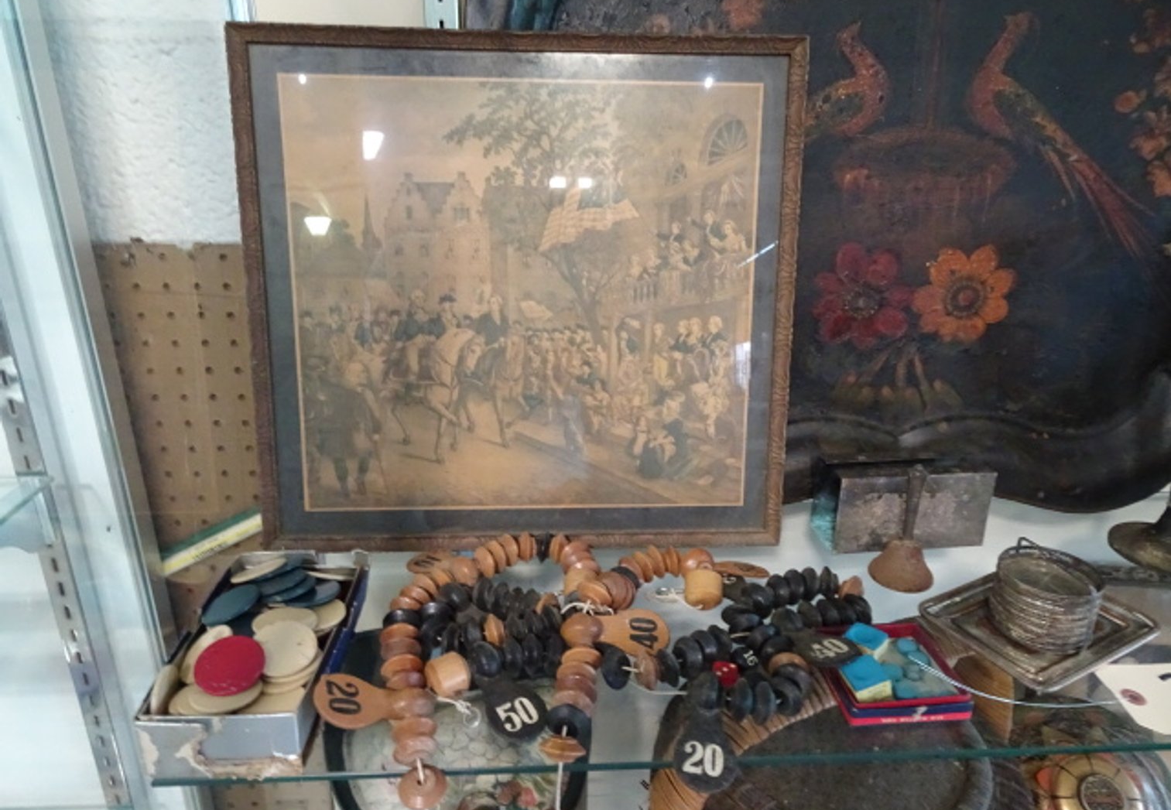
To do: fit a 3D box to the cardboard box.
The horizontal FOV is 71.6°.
[{"bbox_3d":[-0.203,0.159,0.523,0.086,0.044,0.164,0,22,-3],"label":"cardboard box"}]

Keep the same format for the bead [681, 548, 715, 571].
[{"bbox_3d":[0.090,0.125,0.644,0.027,0.024,0.025,0,22,-3],"label":"bead"}]

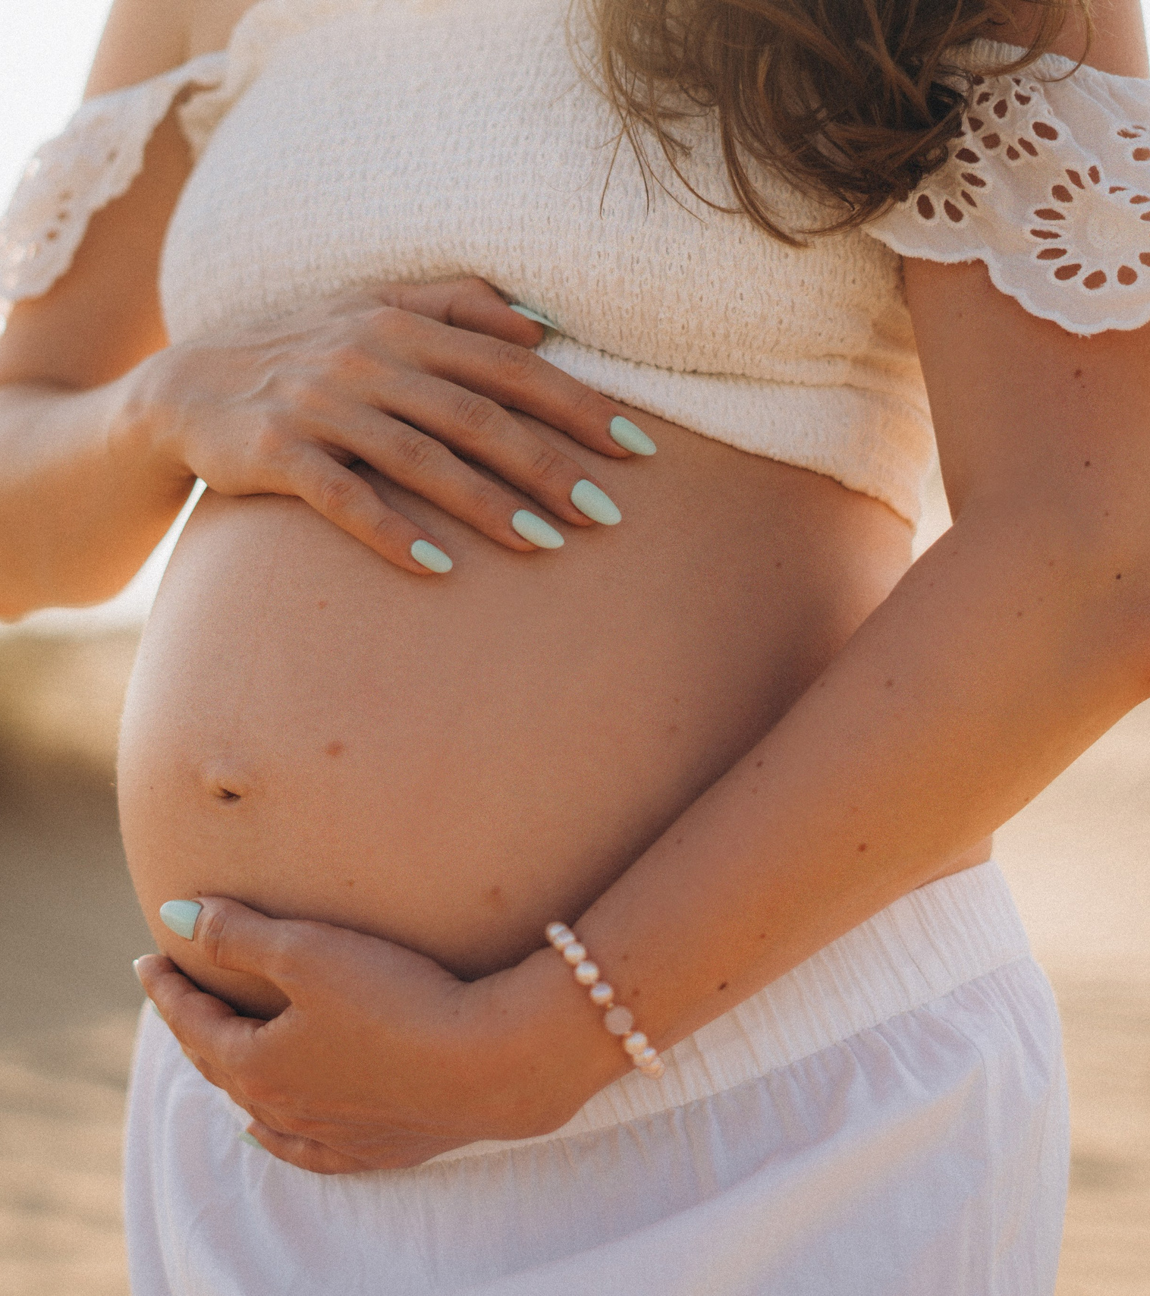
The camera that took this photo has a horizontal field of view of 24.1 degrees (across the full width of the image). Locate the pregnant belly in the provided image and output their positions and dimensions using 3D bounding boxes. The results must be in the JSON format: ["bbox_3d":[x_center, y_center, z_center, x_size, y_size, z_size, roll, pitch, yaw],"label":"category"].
[{"bbox_3d":[-0.020,0.022,1.090,0.320,0.250,0.310,2,2,44],"label":"pregnant belly"}]

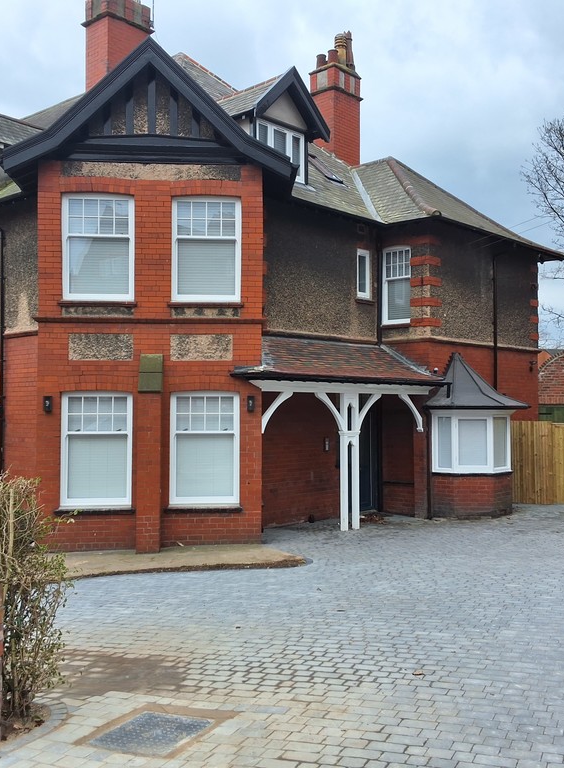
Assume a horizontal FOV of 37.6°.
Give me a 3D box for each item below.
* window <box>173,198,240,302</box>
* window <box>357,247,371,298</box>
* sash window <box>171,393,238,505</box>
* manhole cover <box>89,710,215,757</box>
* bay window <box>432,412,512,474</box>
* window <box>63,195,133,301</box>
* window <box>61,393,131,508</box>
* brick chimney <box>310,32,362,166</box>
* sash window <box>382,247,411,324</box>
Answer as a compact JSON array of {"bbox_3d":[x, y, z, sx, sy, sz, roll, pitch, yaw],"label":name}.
[{"bbox_3d":[-1.195,-2.142,13.202,1.082,1.697,0.160,0,-2,-3],"label":"window"},{"bbox_3d":[1.639,-2.270,17.100,0.120,1.026,0.438,-2,-3,42],"label":"window"},{"bbox_3d":[-1.201,1.010,12.875,1.050,1.740,0.120,0,-2,-4],"label":"sash window"},{"bbox_3d":[-0.645,1.780,4.204,0.426,0.035,0.501,-1,-3,22],"label":"manhole cover"},{"bbox_3d":[4.015,1.186,16.873,1.032,1.211,1.870,-2,-3,42],"label":"bay window"},{"bbox_3d":[-2.895,-2.152,13.119,1.115,1.703,0.160,0,-2,-3],"label":"window"},{"bbox_3d":[-2.860,1.022,12.759,1.050,1.750,0.120,0,-2,-4],"label":"window"},{"bbox_3d":[1.462,-7.541,22.164,0.880,3.500,1.250,-2,-3,42],"label":"brick chimney"},{"bbox_3d":[2.406,-2.013,17.080,0.750,1.550,0.120,-2,-3,42],"label":"sash window"}]

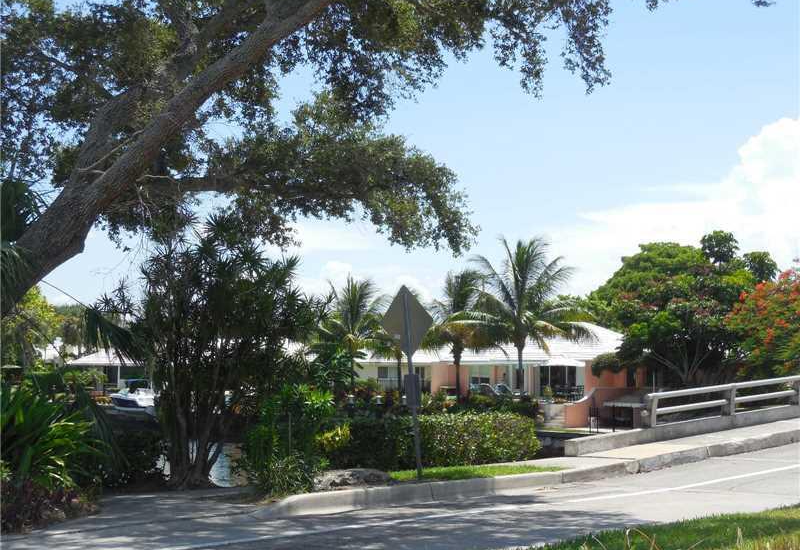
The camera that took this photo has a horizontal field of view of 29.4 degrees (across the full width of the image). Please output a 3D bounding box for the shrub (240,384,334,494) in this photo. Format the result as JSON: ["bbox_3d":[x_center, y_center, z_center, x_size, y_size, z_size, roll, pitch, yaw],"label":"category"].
[{"bbox_3d":[-1.593,2.315,21.600,1.330,1.560,1.260,0,-3,0],"label":"shrub"}]

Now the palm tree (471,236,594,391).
[{"bbox_3d":[6.689,1.994,77.000,6.260,7.980,5.950,0,-3,0],"label":"palm tree"}]

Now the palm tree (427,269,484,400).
[{"bbox_3d":[2.926,3.108,79.000,3.520,6.780,3.520,0,-3,0],"label":"palm tree"}]

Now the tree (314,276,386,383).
[{"bbox_3d":[-2.460,3.030,79.000,3.730,6.010,3.730,0,-3,0],"label":"tree"}]

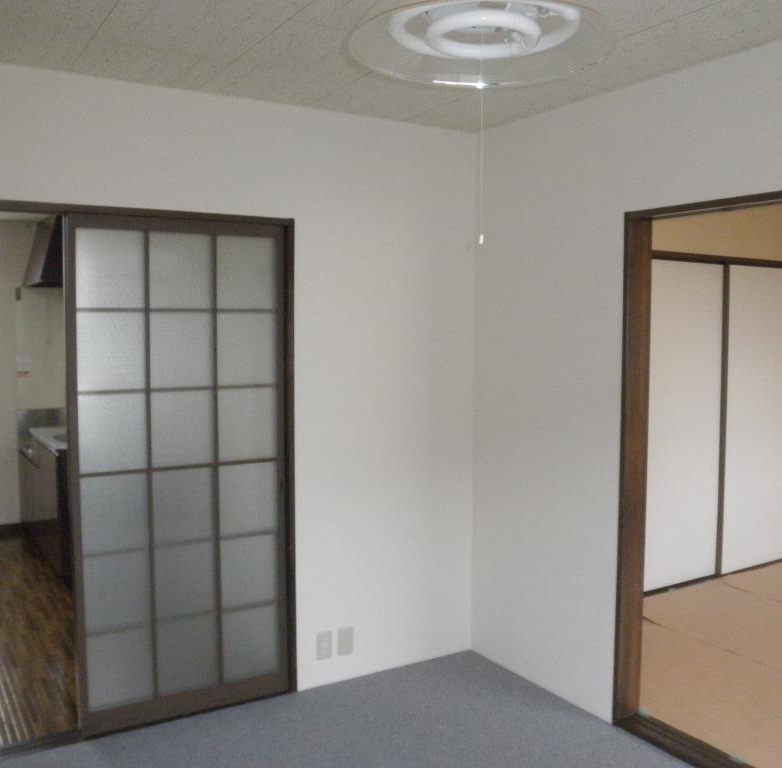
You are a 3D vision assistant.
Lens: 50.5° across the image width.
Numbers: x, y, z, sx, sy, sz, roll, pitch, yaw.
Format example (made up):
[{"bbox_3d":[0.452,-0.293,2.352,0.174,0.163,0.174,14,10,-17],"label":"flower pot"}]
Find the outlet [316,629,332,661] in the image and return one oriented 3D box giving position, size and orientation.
[{"bbox_3d":[-0.287,1.135,3.586,0.071,0.119,0.010,-3,5,-31],"label":"outlet"}]

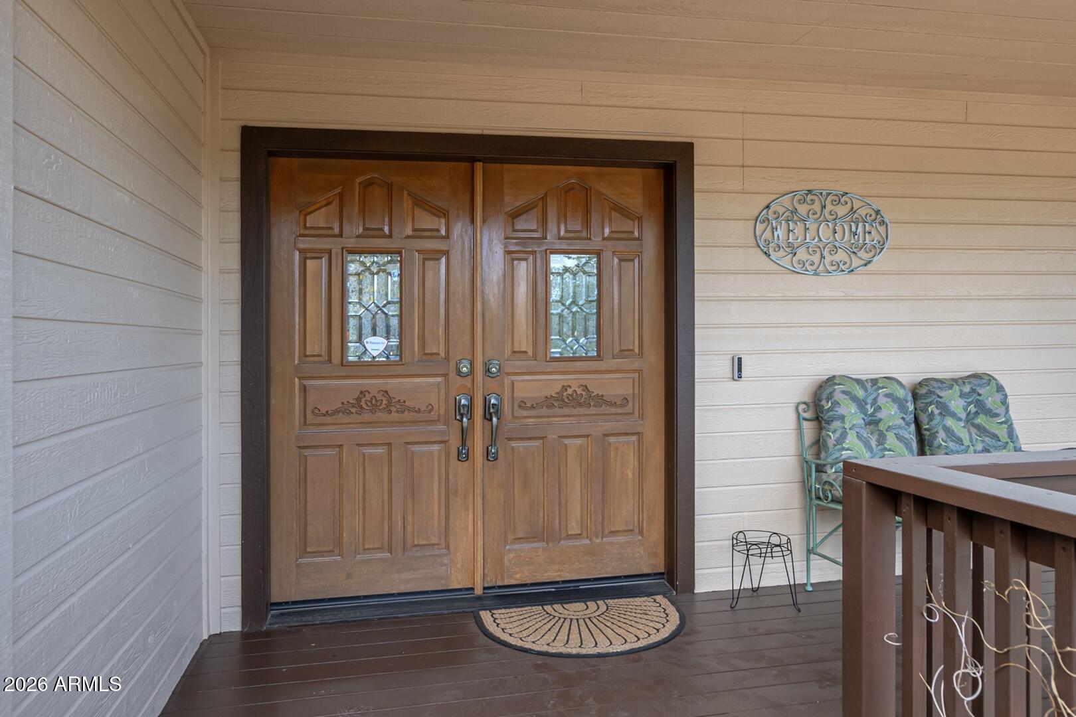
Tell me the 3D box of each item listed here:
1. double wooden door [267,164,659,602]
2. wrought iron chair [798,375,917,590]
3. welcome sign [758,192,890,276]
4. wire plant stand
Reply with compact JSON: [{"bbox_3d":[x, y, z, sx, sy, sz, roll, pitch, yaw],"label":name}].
[{"bbox_3d":[-0.285,0.082,2.956,1.850,2.000,0.060,-1,0,-10],"label":"double wooden door"},{"bbox_3d":[1.616,0.601,2.827,0.610,1.030,0.600,-1,0,-12],"label":"wrought iron chair"},{"bbox_3d":[1.406,-0.622,3.105,0.725,0.420,0.025,-1,0,-10],"label":"welcome sign"},{"bbox_3d":[1.030,0.965,2.893,0.300,0.310,0.290,-1,0,-10],"label":"wire plant stand"}]

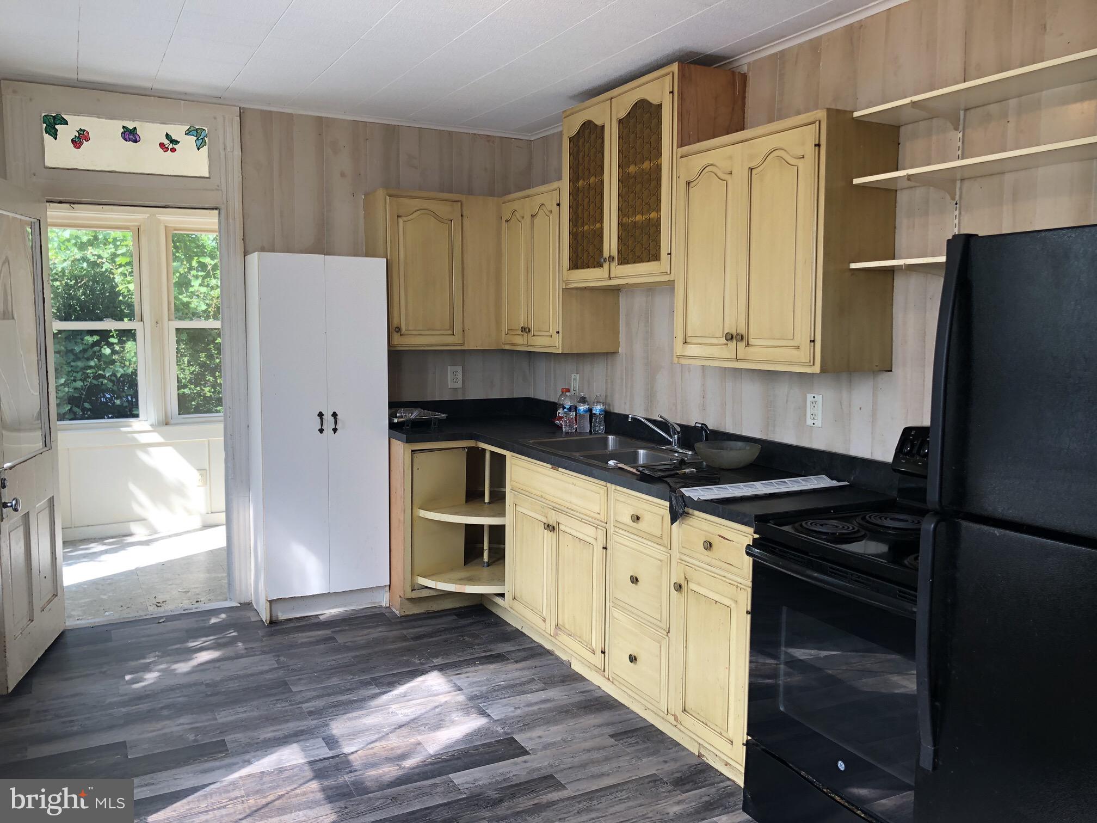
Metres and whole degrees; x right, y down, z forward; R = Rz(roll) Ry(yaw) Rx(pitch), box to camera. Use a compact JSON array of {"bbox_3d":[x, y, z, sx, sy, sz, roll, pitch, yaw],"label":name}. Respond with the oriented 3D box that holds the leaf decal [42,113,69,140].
[{"bbox_3d":[-2.220,-1.282,4.001,0.105,0.122,0.006,-3,7,-28],"label":"leaf decal"}]

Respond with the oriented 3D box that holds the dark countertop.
[{"bbox_3d":[0.092,0.186,3.768,0.960,0.042,2.650,-3,7,-28],"label":"dark countertop"}]

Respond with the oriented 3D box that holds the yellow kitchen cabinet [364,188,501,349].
[{"bbox_3d":[-0.599,-0.722,4.640,0.652,0.788,0.300,-3,7,-28],"label":"yellow kitchen cabinet"}]

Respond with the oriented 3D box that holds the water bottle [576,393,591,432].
[{"bbox_3d":[0.178,0.003,4.468,0.066,0.198,0.066,-3,7,-28],"label":"water bottle"}]

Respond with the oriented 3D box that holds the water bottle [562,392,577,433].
[{"bbox_3d":[0.106,0.003,4.457,0.066,0.200,0.066,0,6,0],"label":"water bottle"}]

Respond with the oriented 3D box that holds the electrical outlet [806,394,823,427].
[{"bbox_3d":[0.943,-0.002,3.159,0.012,0.114,0.075,-3,7,-28],"label":"electrical outlet"}]

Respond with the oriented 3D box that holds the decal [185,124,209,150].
[{"bbox_3d":[-1.677,-1.304,4.229,0.107,0.119,0.008,-3,7,-28],"label":"decal"}]

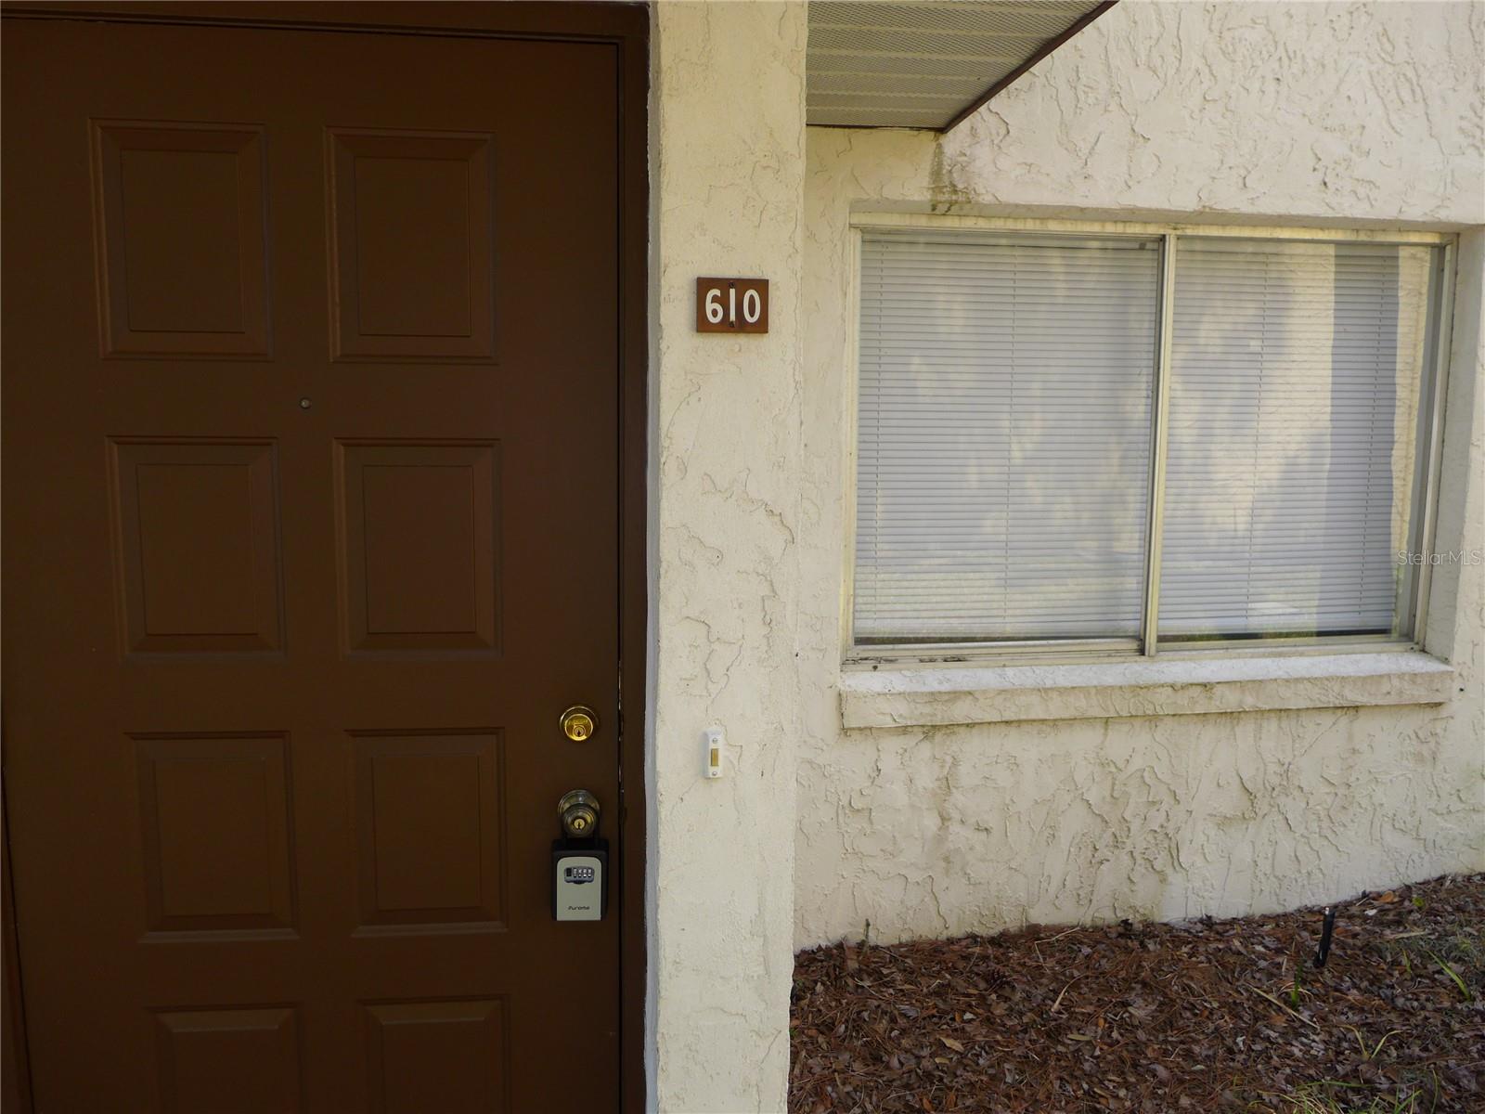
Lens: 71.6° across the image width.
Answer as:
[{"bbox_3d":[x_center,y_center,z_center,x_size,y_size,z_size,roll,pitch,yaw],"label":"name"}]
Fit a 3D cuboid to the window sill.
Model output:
[{"bbox_3d":[1.155,0.374,2.927,1.815,0.124,0.130,0,7,-7],"label":"window sill"}]

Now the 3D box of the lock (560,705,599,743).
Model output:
[{"bbox_3d":[-0.254,0.263,1.607,0.060,0.060,0.022,0,7,-7],"label":"lock"}]

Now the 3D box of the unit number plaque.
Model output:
[{"bbox_3d":[-0.014,-0.352,1.447,0.100,0.075,0.012,0,7,-7],"label":"unit number plaque"}]

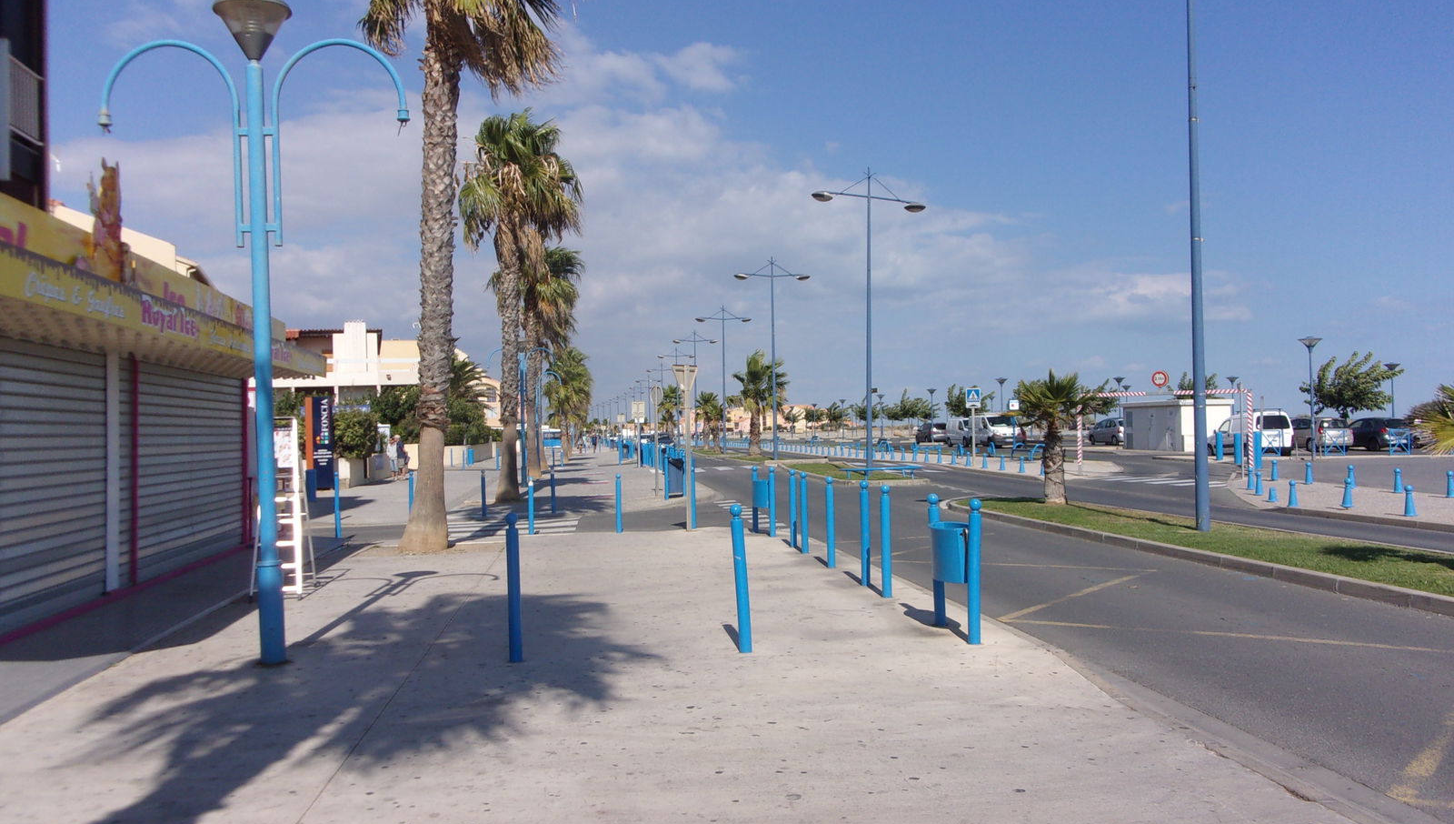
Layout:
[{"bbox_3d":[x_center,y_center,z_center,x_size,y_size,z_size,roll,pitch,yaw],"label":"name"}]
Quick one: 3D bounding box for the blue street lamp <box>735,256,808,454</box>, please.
[{"bbox_3d":[2.257,-2.501,57.800,3.720,10.000,0.650,-1,-1,-7],"label":"blue street lamp"}]

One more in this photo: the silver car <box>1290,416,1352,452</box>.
[{"bbox_3d":[27.687,1.081,56.098,1.770,1.600,4.200,-1,-1,-7],"label":"silver car"}]

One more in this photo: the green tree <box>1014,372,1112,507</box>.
[{"bbox_3d":[6.883,0.514,24.200,2.050,2.740,2.000,-1,-1,-7],"label":"green tree"}]

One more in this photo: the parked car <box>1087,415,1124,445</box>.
[{"bbox_3d":[23.740,1.220,71.500,1.750,1.620,4.250,-1,-1,-10],"label":"parked car"}]

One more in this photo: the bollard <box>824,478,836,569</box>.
[{"bbox_3d":[1.206,1.294,13.780,0.100,1.070,0.100,-1,-1,-7],"label":"bollard"}]

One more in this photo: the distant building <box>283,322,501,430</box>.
[{"bbox_3d":[-17.472,-0.666,60.000,10.000,7.000,16.000,-1,-1,-7],"label":"distant building"}]

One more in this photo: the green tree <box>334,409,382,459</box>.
[{"bbox_3d":[-12.964,0.778,41.300,1.750,1.800,1.700,-1,-1,-7],"label":"green tree"}]

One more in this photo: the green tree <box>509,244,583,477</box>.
[{"bbox_3d":[-7.040,-1.870,43.600,3.300,8.600,3.300,-1,-1,-7],"label":"green tree"}]

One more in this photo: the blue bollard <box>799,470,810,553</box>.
[{"bbox_3d":[1.018,1.328,15.450,0.093,1.070,0.093,-1,-1,-7],"label":"blue bollard"}]

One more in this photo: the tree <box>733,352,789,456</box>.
[{"bbox_3d":[1.753,-0.510,66.000,3.000,6.000,2.900,-1,-1,-7],"label":"tree"}]

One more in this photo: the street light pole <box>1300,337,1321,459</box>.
[{"bbox_3d":[20.900,-0.500,42.000,0.850,4.420,0.850,-1,-1,-7],"label":"street light pole"}]

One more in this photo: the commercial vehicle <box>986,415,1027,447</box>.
[{"bbox_3d":[16.624,1.226,73.400,1.950,1.970,4.800,-1,-1,-7],"label":"commercial vehicle"}]

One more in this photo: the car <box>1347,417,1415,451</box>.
[{"bbox_3d":[29.350,1.040,54.070,1.800,1.480,4.300,-1,-1,-13],"label":"car"}]

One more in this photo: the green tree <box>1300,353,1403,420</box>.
[{"bbox_3d":[29.747,-0.514,56.000,4.900,4.500,4.600,-1,-1,-7],"label":"green tree"}]

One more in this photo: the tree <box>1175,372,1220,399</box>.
[{"bbox_3d":[31.531,-0.263,79.016,4.600,4.900,4.600,-1,-1,-7],"label":"tree"}]

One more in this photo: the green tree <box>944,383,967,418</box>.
[{"bbox_3d":[17.900,0.200,87.000,3.500,4.400,3.500,-1,-1,-7],"label":"green tree"}]

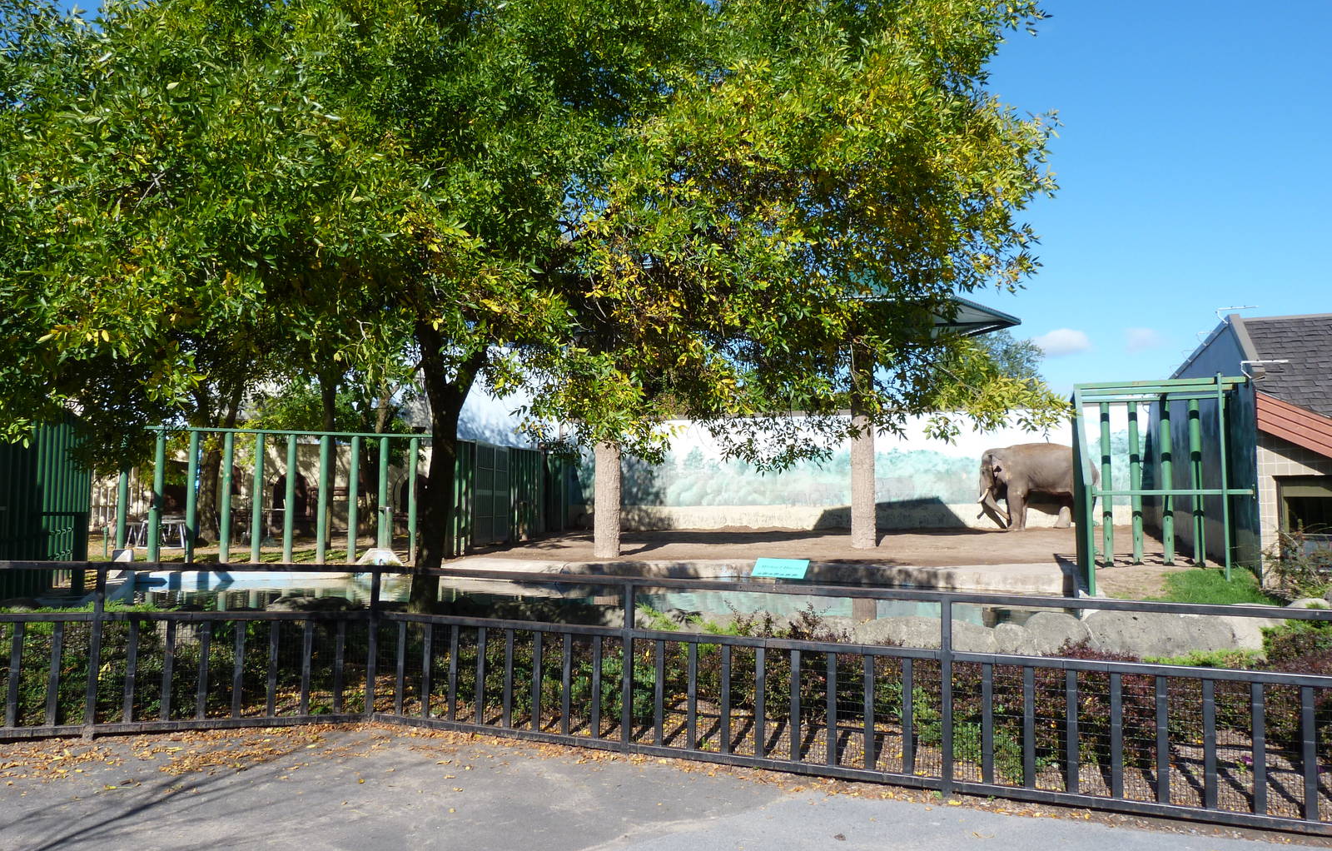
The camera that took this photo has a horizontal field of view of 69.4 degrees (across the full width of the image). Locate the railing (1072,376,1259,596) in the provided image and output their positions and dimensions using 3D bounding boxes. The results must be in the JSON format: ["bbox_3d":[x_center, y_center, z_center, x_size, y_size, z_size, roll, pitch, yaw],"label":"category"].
[{"bbox_3d":[7.310,0.938,14.206,2.150,2.950,3.400,-1,-5,20],"label":"railing"}]

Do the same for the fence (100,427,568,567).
[{"bbox_3d":[-6.362,1.706,21.830,6.900,2.500,9.800,0,-5,3],"label":"fence"}]

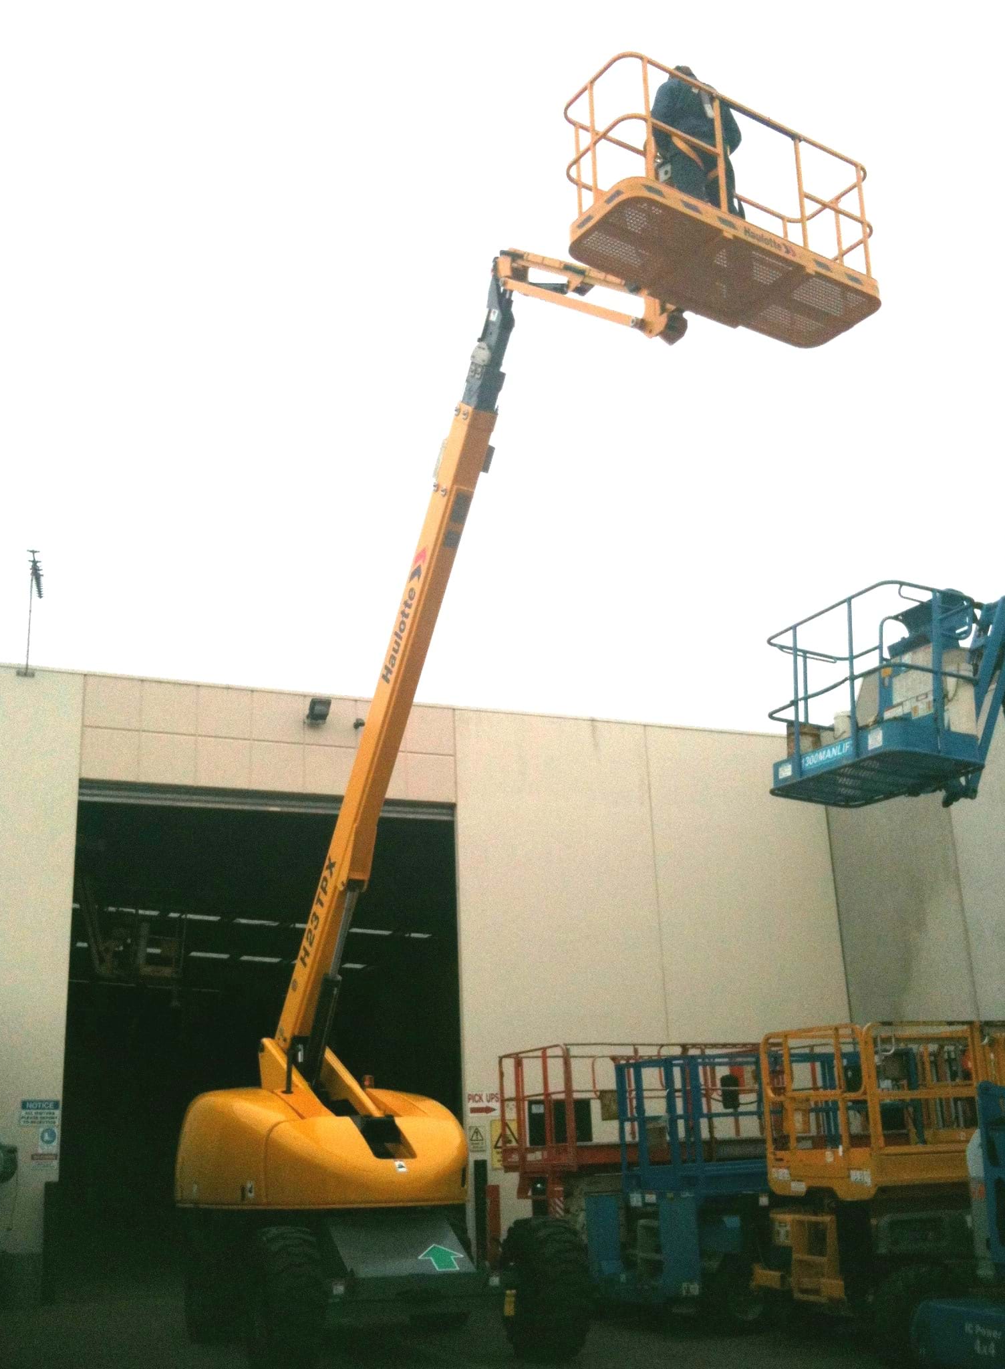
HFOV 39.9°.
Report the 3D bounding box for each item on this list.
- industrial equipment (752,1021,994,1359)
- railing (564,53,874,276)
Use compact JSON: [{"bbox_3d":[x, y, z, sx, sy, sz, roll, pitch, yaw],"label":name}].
[{"bbox_3d":[3.684,4.291,12.089,2.650,2.500,1.800,6,-19,-24],"label":"industrial equipment"},{"bbox_3d":[1.587,-3.442,9.902,2.330,1.000,0.790,11,-21,-32],"label":"railing"}]

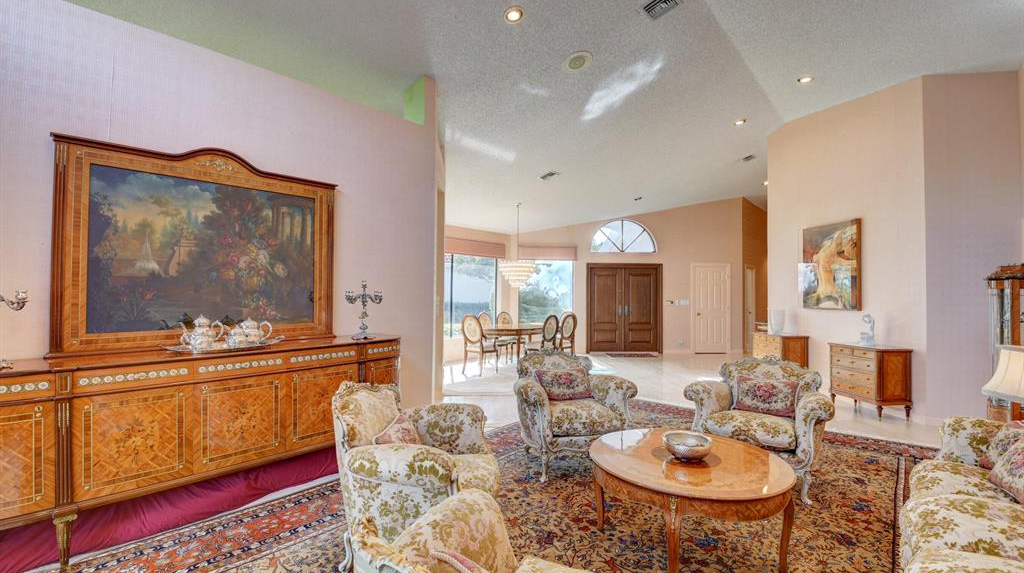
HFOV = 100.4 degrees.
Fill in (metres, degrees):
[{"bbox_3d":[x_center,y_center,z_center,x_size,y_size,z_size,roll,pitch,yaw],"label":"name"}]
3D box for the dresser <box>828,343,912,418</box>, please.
[{"bbox_3d":[4.296,1.105,5.134,0.430,0.762,0.669,0,-1,-5],"label":"dresser"}]

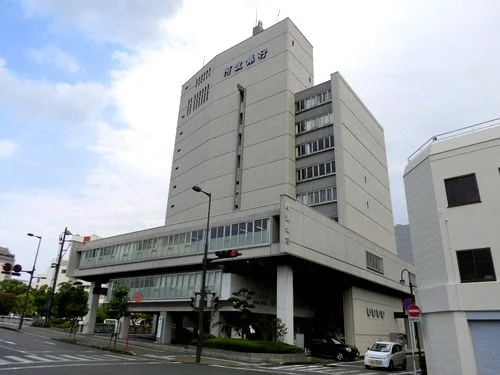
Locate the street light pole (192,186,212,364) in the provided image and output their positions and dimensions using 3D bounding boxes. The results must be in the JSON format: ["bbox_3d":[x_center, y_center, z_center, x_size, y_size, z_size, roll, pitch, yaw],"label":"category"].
[{"bbox_3d":[-2.922,4.433,19.797,0.350,9.476,1.700,-14,-26,35],"label":"street light pole"}]

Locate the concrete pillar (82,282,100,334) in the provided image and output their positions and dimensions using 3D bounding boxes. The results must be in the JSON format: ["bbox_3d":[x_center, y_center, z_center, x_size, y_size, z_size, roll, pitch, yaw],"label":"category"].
[{"bbox_3d":[-20.014,15.273,45.761,1.050,6.170,0.950,-14,-26,35],"label":"concrete pillar"}]

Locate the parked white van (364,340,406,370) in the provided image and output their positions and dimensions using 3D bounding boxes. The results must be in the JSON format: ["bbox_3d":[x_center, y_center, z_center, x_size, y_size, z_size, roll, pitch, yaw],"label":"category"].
[{"bbox_3d":[8.417,10.399,22.300,1.475,1.500,3.395,-15,-27,38],"label":"parked white van"}]

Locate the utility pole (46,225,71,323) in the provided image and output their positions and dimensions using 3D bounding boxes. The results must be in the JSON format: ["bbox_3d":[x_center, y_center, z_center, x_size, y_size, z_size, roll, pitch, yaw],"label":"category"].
[{"bbox_3d":[-24.687,11.262,46.392,0.900,12.548,1.200,-14,-26,35],"label":"utility pole"}]

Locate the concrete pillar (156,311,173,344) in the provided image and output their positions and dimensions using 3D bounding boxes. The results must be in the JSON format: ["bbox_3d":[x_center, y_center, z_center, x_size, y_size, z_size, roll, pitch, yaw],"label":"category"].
[{"bbox_3d":[-7.548,12.584,32.370,0.850,2.734,0.800,-14,-26,35],"label":"concrete pillar"}]

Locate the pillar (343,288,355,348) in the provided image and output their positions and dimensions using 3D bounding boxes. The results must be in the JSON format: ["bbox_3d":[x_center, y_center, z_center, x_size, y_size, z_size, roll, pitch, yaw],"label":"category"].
[{"bbox_3d":[9.842,12.915,35.225,0.980,6.189,0.950,-14,-26,35],"label":"pillar"}]

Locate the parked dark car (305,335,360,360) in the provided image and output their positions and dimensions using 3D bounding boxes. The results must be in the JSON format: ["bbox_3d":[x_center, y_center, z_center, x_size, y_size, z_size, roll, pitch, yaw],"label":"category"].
[{"bbox_3d":[5.733,11.500,25.830,4.250,1.480,1.700,-17,-28,40],"label":"parked dark car"}]

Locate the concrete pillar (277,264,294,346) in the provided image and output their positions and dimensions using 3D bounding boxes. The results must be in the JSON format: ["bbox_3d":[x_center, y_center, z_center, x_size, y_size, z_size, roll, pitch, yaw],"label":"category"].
[{"bbox_3d":[2.730,9.491,28.300,1.050,6.400,0.950,-14,-26,35],"label":"concrete pillar"}]

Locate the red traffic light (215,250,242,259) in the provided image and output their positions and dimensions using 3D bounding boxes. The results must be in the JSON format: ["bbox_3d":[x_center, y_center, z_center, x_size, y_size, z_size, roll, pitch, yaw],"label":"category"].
[{"bbox_3d":[-1.189,3.631,19.623,1.250,0.400,0.420,-14,-26,35],"label":"red traffic light"}]

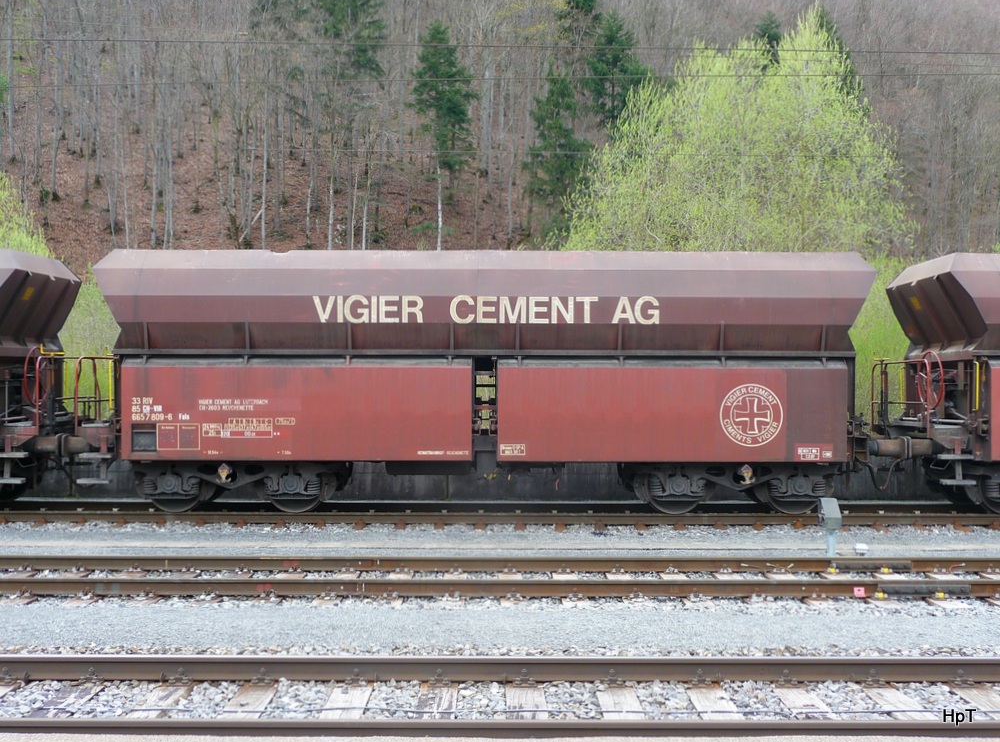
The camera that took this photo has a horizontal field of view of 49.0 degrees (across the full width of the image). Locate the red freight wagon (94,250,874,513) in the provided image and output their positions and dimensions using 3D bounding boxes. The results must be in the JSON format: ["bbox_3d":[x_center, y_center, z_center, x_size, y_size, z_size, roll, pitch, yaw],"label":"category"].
[{"bbox_3d":[-0.210,0.170,17.200,11.900,3.930,3.030,0,0,0],"label":"red freight wagon"}]

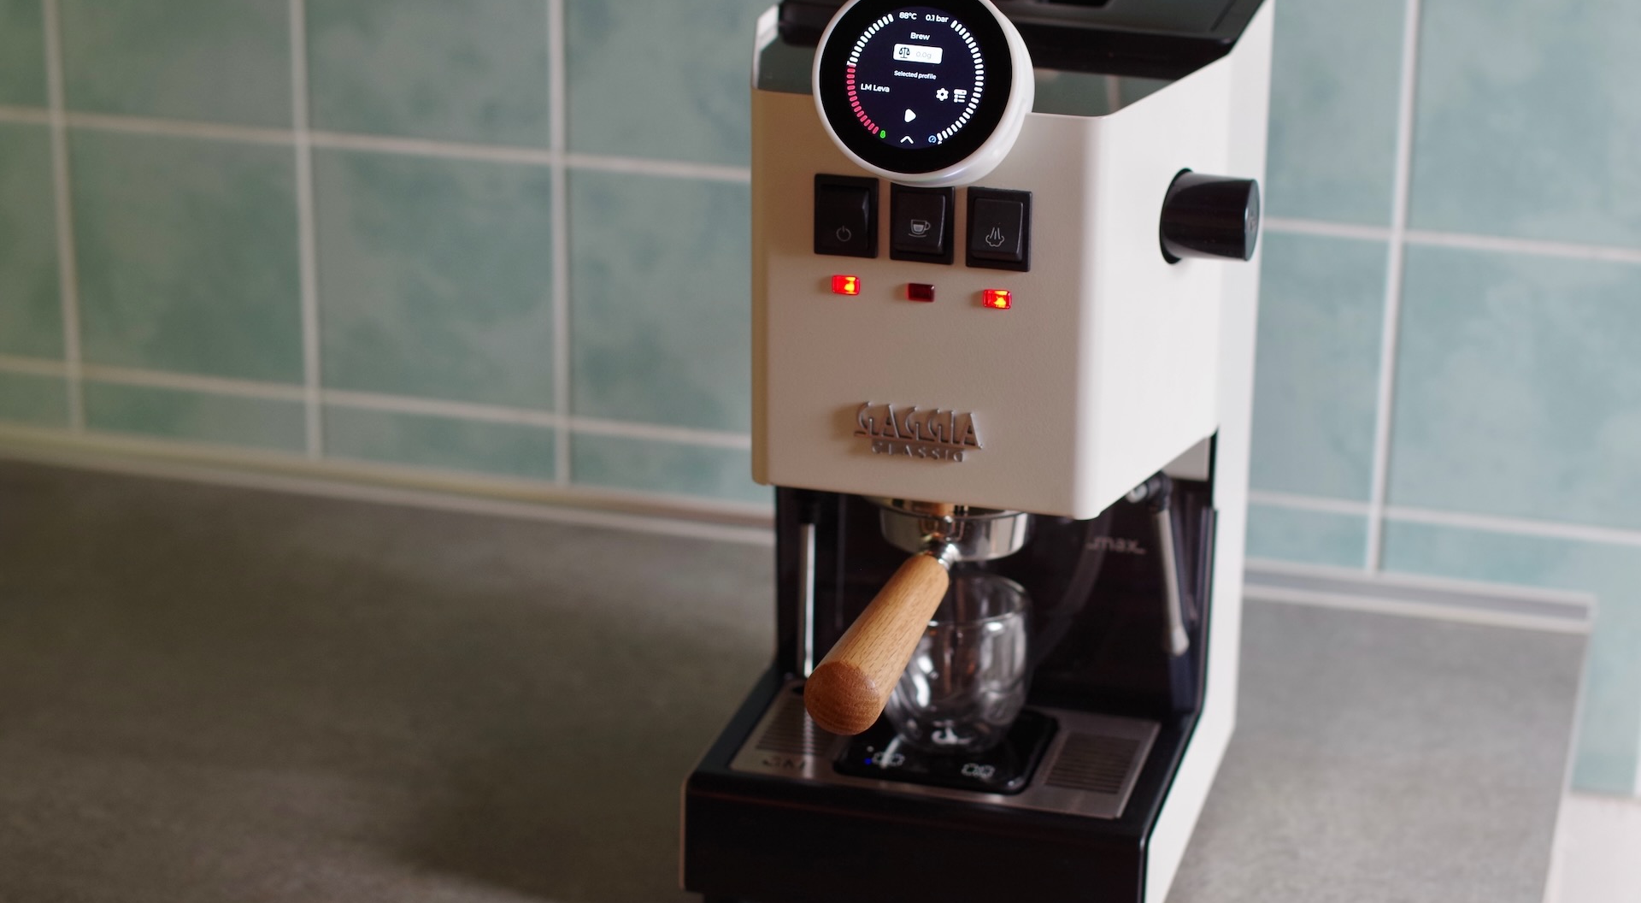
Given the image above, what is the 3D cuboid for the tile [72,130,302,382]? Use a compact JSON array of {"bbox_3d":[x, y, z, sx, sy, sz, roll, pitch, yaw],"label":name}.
[{"bbox_3d":[-0.362,-0.113,1.956,0.146,0.146,0.009,6,21,15],"label":"tile"}]

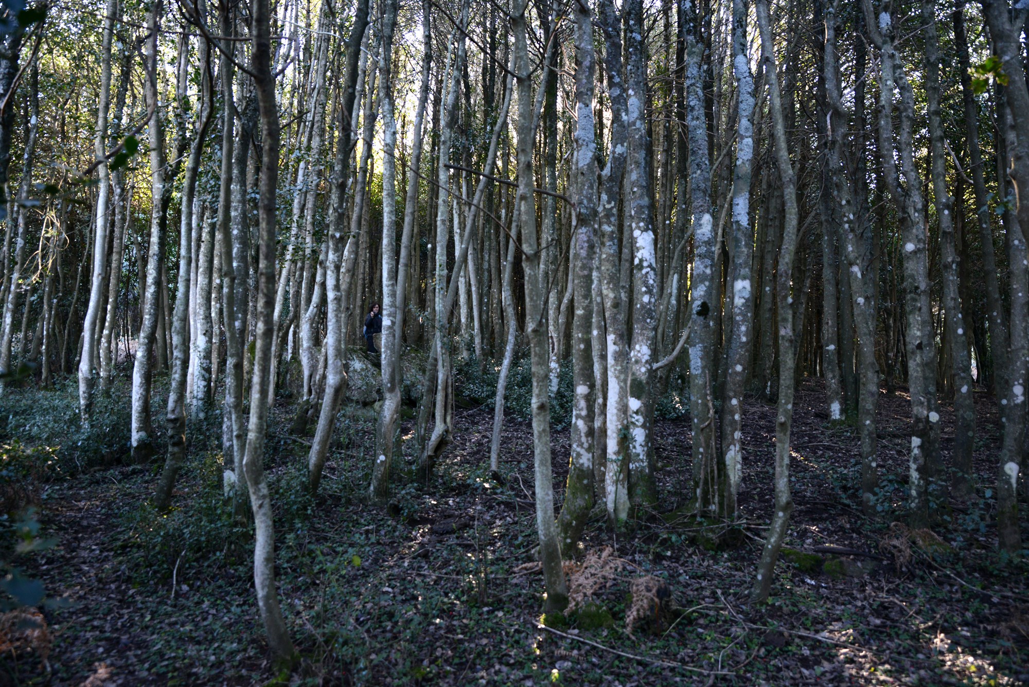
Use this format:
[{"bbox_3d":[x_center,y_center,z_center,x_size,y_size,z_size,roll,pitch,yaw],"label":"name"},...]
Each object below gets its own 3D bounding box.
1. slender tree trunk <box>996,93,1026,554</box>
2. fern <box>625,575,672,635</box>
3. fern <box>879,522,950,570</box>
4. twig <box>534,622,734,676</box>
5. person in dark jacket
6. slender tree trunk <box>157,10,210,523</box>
[{"bbox_3d":[3.943,-0.163,5.450,0.250,3.650,0.240,0,-2,0],"label":"slender tree trunk"},{"bbox_3d":[0.773,1.507,3.950,0.270,0.320,0.260,0,-2,0],"label":"fern"},{"bbox_3d":[3.002,1.518,5.150,0.520,0.330,0.420,-1,-2,17],"label":"fern"},{"bbox_3d":[0.619,1.610,3.630,1.150,0.060,0.100,-2,-3,34],"label":"twig"},{"bbox_3d":[-3.701,-0.230,18.000,0.500,1.620,0.360,1,-2,-18],"label":"person in dark jacket"},{"bbox_3d":[-3.279,-0.785,6.800,0.520,4.900,0.380,0,-2,0],"label":"slender tree trunk"}]

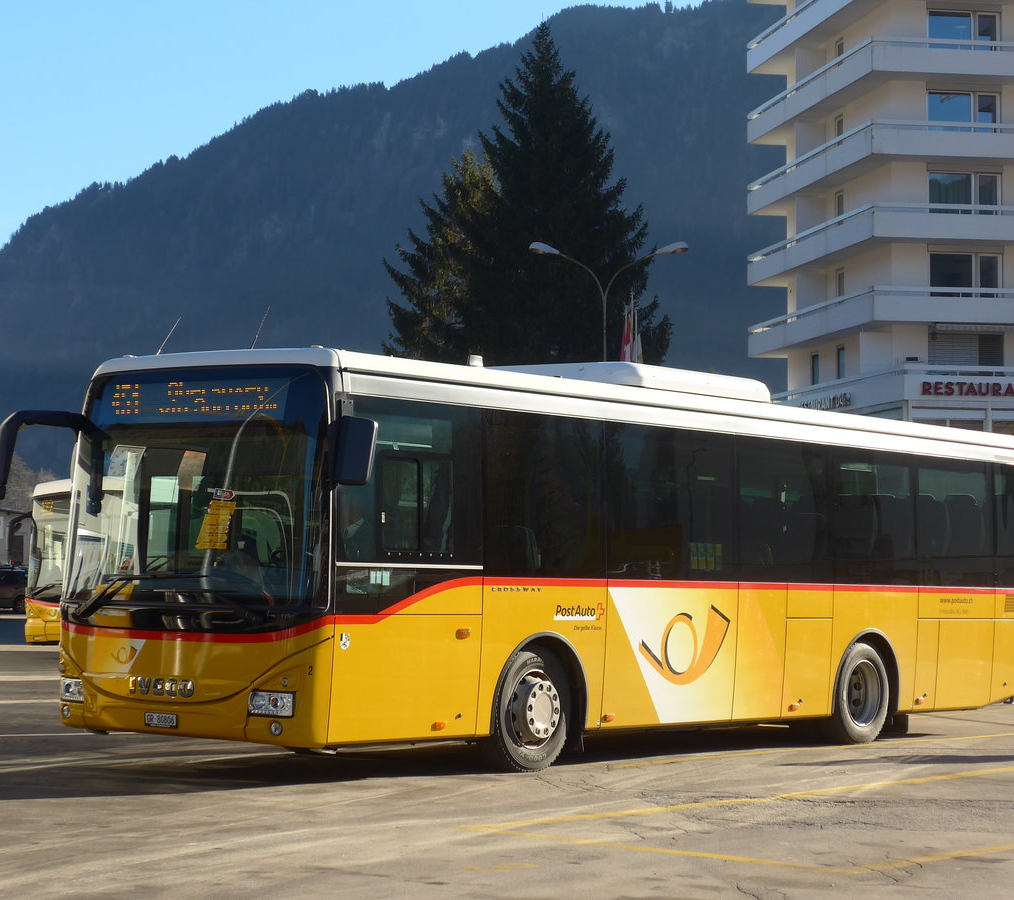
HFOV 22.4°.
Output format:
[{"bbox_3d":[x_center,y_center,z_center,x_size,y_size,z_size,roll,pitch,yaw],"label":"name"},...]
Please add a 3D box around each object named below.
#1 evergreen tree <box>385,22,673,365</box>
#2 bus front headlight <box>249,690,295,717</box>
[{"bbox_3d":[0.800,-4.300,85.300,9.800,19.700,9.200,1,-3,0],"label":"evergreen tree"},{"bbox_3d":[-1.565,1.702,17.220,0.390,0.165,0.130,-1,-3,35],"label":"bus front headlight"}]

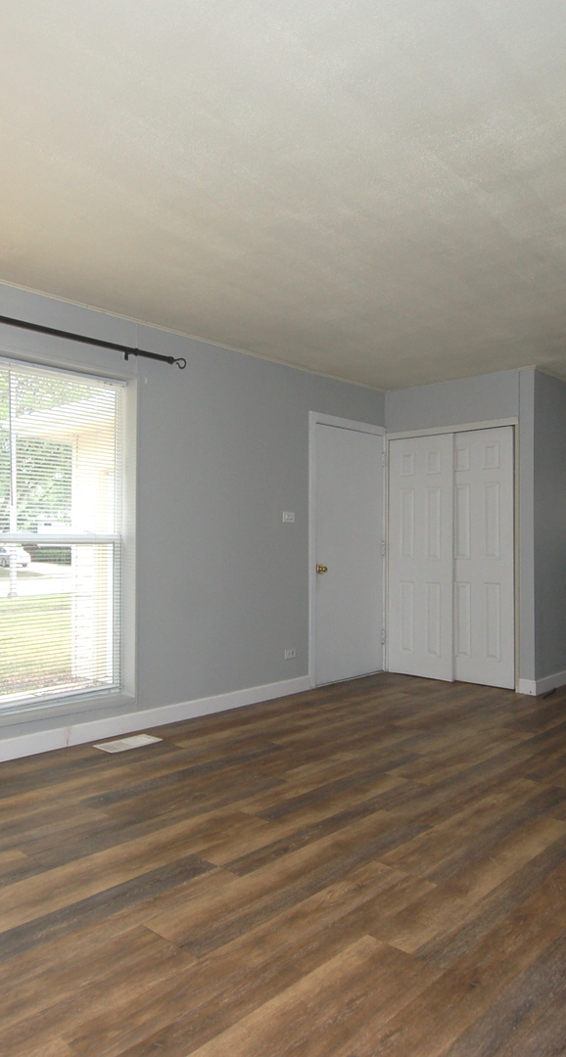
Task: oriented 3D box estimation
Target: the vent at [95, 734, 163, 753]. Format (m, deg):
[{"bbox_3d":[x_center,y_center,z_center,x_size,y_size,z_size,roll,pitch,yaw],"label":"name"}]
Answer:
[{"bbox_3d":[-0.851,1.179,3.646,0.155,0.012,0.325,-1,-2,44],"label":"vent"}]

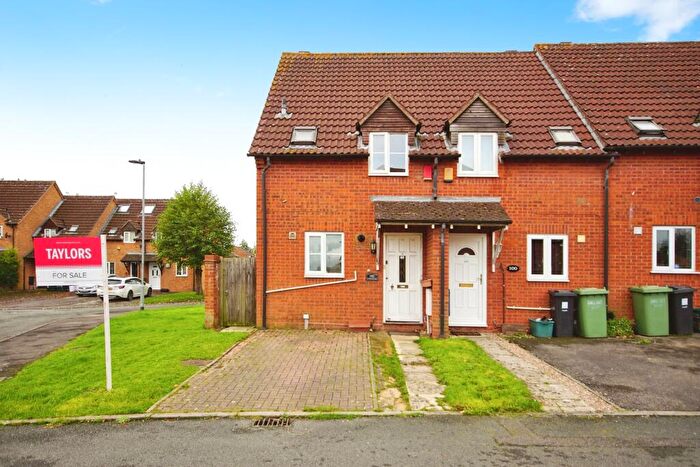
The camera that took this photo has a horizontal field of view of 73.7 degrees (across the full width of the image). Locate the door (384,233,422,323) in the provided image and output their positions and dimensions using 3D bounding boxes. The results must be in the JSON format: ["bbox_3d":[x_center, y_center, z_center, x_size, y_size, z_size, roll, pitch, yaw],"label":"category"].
[{"bbox_3d":[1.217,1.022,10.600,0.900,2.050,0.100,0,0,3],"label":"door"}]

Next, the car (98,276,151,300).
[{"bbox_3d":[-14.251,3.488,29.600,1.820,1.460,4.600,0,-2,2],"label":"car"}]

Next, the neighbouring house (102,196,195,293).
[{"bbox_3d":[-16.000,0.730,40.200,7.100,7.400,8.300,0,0,-7],"label":"neighbouring house"}]

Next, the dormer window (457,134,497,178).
[{"bbox_3d":[2.886,-1.754,10.480,0.910,0.990,0.120,0,0,3],"label":"dormer window"}]

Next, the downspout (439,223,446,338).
[{"bbox_3d":[1.933,0.976,9.690,0.110,2.400,0.110,0,-2,3],"label":"downspout"}]

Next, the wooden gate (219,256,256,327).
[{"bbox_3d":[-2.664,1.394,11.120,0.900,1.660,0.070,0,-2,3],"label":"wooden gate"}]

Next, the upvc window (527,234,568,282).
[{"bbox_3d":[4.436,0.559,10.440,0.920,1.060,0.100,0,-2,3],"label":"upvc window"}]

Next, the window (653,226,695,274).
[{"bbox_3d":[7.132,0.361,10.270,0.910,1.030,0.100,0,0,3],"label":"window"}]

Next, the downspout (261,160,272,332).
[{"bbox_3d":[-1.893,0.221,10.620,0.180,3.900,0.150,0,0,3],"label":"downspout"}]

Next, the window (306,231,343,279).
[{"bbox_3d":[-0.577,0.499,10.640,0.900,1.040,0.100,0,0,3],"label":"window"}]

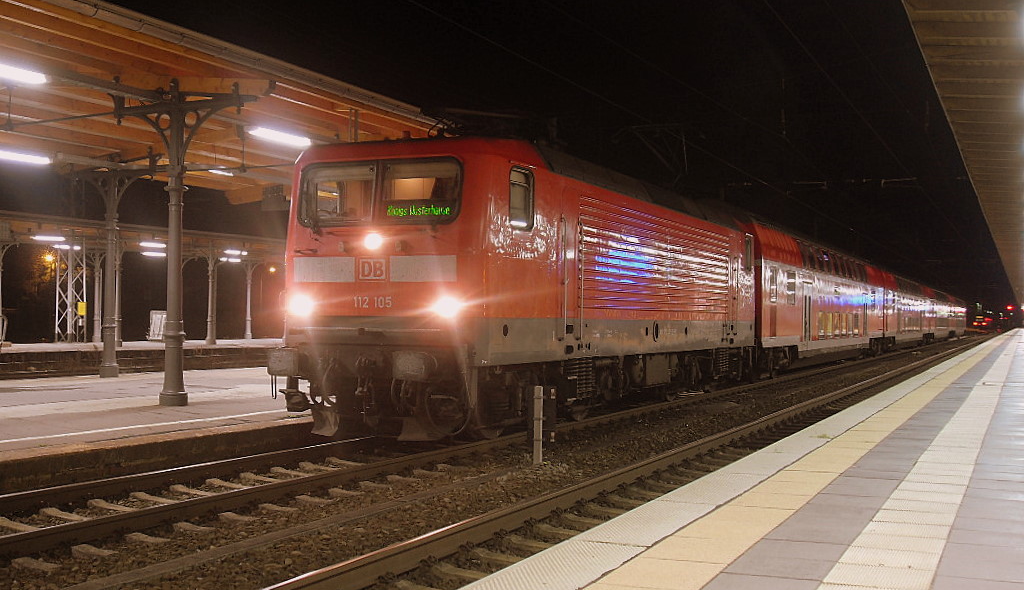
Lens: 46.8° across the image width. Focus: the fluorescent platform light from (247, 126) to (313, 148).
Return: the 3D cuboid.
[{"bbox_3d":[-4.069,-2.777,20.800,0.200,0.140,1.600,0,-2,23],"label":"fluorescent platform light"}]

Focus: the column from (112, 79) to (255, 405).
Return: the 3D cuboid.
[{"bbox_3d":[-5.062,-0.796,18.039,2.600,4.950,0.450,0,-2,23],"label":"column"}]

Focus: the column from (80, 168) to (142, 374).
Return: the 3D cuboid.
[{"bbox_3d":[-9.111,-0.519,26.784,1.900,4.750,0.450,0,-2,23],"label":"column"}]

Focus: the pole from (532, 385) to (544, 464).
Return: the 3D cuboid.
[{"bbox_3d":[0.303,1.488,13.612,0.110,0.920,0.090,0,-2,23],"label":"pole"}]

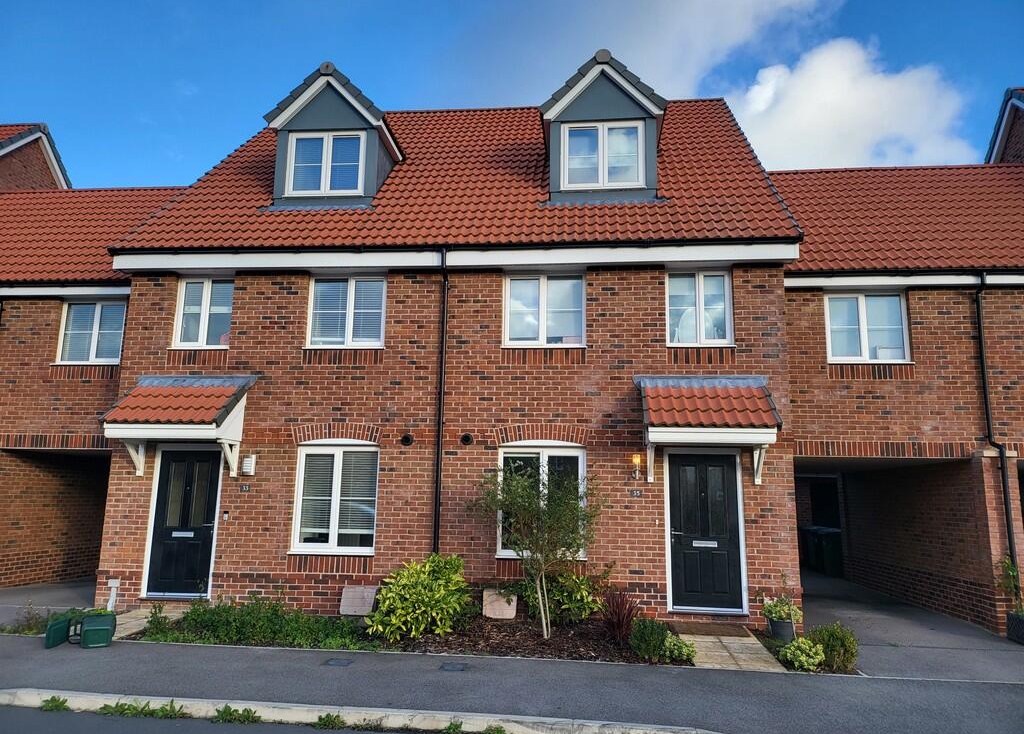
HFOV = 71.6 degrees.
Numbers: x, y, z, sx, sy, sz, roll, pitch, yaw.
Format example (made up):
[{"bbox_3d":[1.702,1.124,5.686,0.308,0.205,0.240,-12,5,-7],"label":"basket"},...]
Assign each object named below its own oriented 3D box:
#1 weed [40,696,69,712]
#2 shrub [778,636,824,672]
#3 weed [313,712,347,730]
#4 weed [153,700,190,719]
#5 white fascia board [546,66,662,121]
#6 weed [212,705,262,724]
[{"bbox_3d":[-3.651,2.678,5.668,0.220,0.100,0.160,0,-10,5],"label":"weed"},{"bbox_3d":[2.963,2.916,7.271,0.458,0.288,0.440,0,-10,5],"label":"shrub"},{"bbox_3d":[-1.399,2.711,5.463,0.260,0.100,0.180,0,-10,5],"label":"weed"},{"bbox_3d":[-2.675,2.682,5.581,0.290,0.115,0.190,0,-10,5],"label":"weed"},{"bbox_3d":[1.412,-4.283,11.016,1.828,0.885,0.070,0,-10,5],"label":"white fascia board"},{"bbox_3d":[-2.141,2.687,5.533,0.390,0.100,0.220,0,-10,5],"label":"weed"}]

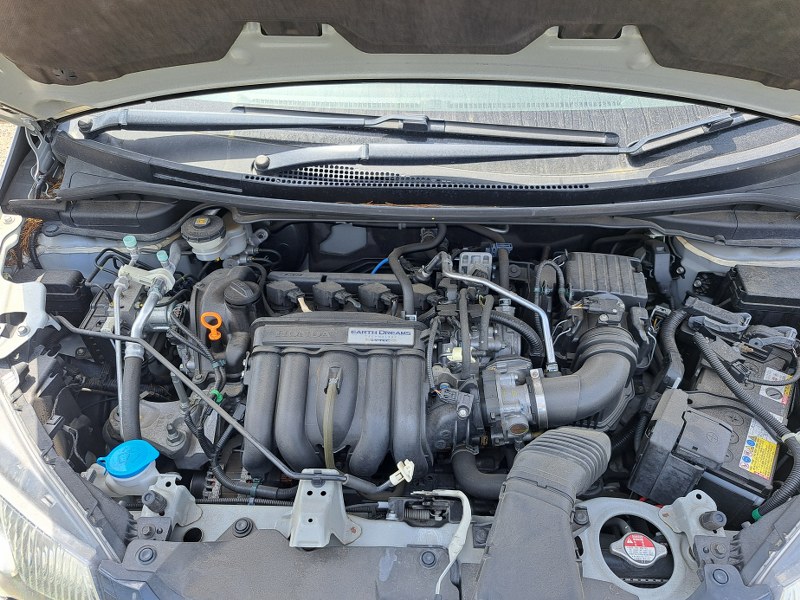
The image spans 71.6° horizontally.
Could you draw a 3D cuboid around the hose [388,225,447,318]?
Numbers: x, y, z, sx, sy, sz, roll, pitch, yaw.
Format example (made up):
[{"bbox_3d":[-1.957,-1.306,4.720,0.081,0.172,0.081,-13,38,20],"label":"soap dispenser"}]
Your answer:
[{"bbox_3d":[0.029,-0.052,0.970,0.100,0.075,0.210,0,43,0],"label":"hose"}]

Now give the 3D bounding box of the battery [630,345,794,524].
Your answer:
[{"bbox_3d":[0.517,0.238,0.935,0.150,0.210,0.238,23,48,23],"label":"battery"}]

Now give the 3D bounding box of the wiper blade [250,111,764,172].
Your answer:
[{"bbox_3d":[0.242,-0.281,0.996,1.000,0.055,0.115,-7,65,-8],"label":"wiper blade"}]

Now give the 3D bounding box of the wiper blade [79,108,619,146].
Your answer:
[{"bbox_3d":[-0.104,-0.314,1.005,0.985,0.050,0.080,2,65,2],"label":"wiper blade"}]

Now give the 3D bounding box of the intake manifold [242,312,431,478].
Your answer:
[{"bbox_3d":[-0.097,0.155,0.892,0.280,0.225,0.215,0,43,0],"label":"intake manifold"}]

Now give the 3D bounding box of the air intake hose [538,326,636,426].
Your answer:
[{"bbox_3d":[0.288,0.119,0.865,0.150,0.110,0.140,0,43,0],"label":"air intake hose"}]

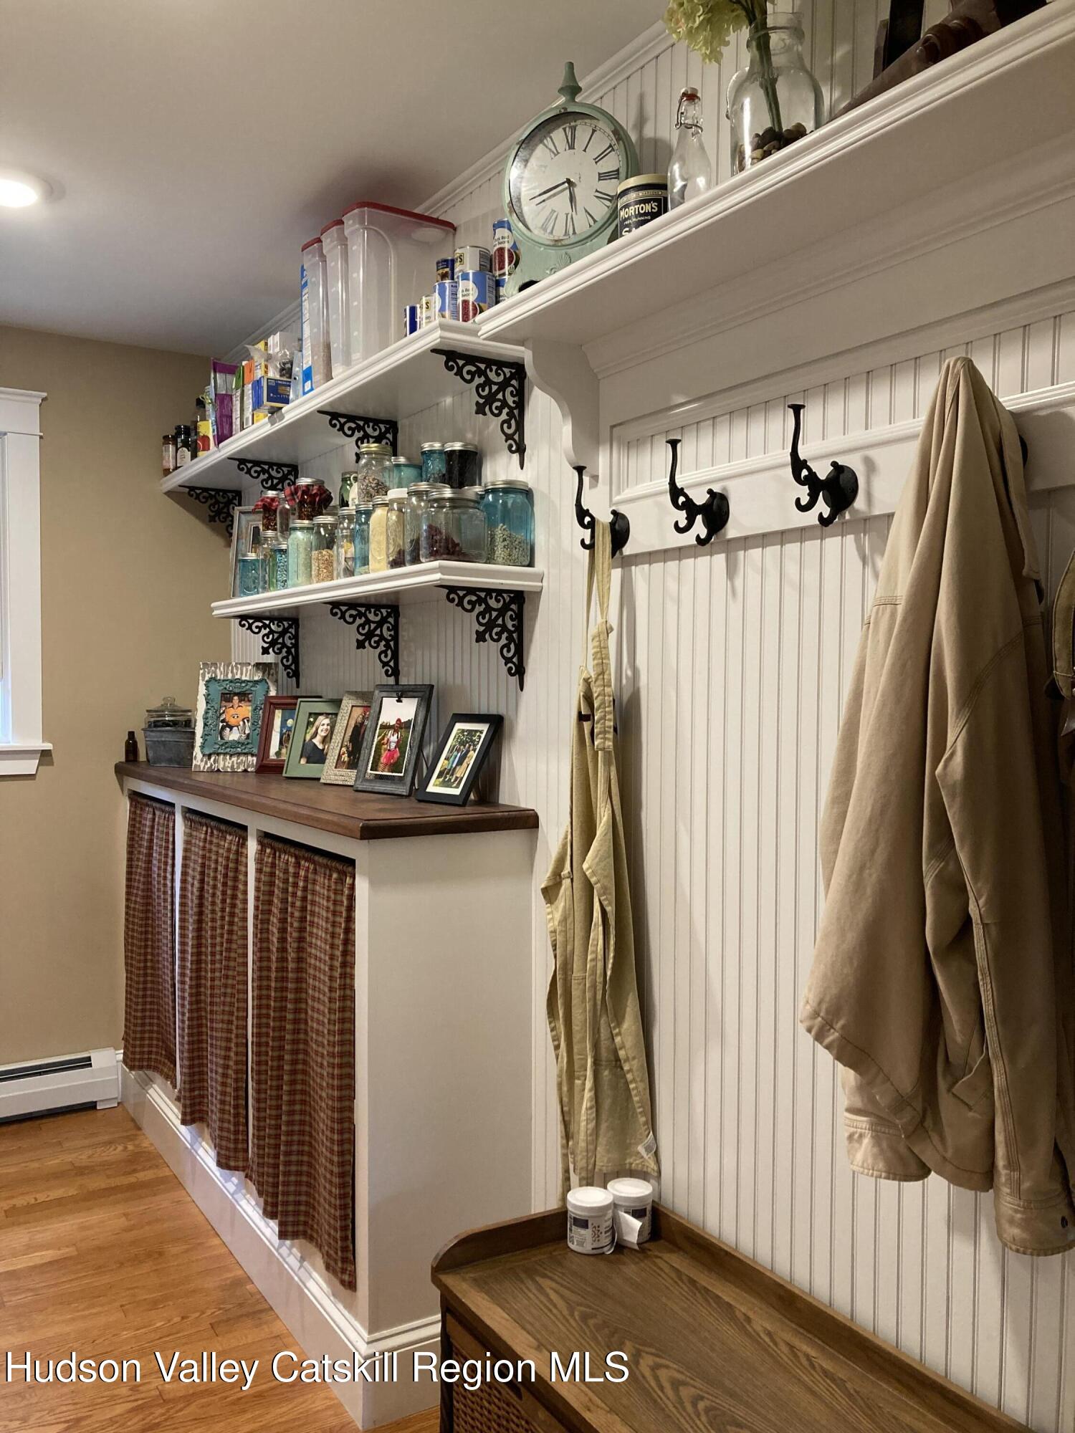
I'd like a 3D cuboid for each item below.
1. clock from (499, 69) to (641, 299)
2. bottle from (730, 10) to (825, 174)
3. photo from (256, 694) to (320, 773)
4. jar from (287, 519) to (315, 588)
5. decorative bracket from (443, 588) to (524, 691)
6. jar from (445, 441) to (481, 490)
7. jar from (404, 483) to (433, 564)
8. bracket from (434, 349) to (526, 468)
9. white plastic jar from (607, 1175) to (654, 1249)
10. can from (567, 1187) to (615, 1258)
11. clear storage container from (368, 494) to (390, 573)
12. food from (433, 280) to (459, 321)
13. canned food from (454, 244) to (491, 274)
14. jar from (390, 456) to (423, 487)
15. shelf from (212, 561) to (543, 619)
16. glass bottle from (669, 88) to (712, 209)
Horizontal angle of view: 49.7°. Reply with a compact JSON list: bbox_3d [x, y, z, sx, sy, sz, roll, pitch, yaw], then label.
[{"bbox_3d":[0.059,-0.918,1.986,0.240,0.400,0.075,1,2,22],"label":"clock"},{"bbox_3d":[0.317,-0.799,1.544,0.122,0.257,0.122,0,2,0],"label":"bottle"},{"bbox_3d":[-0.685,0.054,3.227,0.170,0.221,0.025,1,-13,16],"label":"photo"},{"bbox_3d":[-0.563,-0.388,2.825,0.089,0.171,0.089,-1,2,-32],"label":"jar"},{"bbox_3d":[-0.125,-0.159,2.377,0.208,0.217,0.022,-1,2,-32],"label":"decorative bracket"},{"bbox_3d":[-0.156,-0.515,2.410,0.077,0.097,0.077,0,2,0],"label":"jar"},{"bbox_3d":[-0.224,-0.389,2.400,0.097,0.172,0.097,0,2,0],"label":"jar"},{"bbox_3d":[-0.123,-0.624,2.364,0.208,0.219,0.022,-1,2,-32],"label":"bracket"},{"bbox_3d":[0.161,0.860,2.010,0.078,0.085,0.078,1,1,5],"label":"white plastic jar"},{"bbox_3d":[0.087,0.825,1.900,0.075,0.077,0.075,0,2,0],"label":"can"},{"bbox_3d":[-0.324,-0.388,2.570,0.093,0.174,0.093,-1,2,-32],"label":"clear storage container"},{"bbox_3d":[-0.168,-0.802,2.298,0.075,0.113,0.075,-1,2,-32],"label":"food"},{"bbox_3d":[-0.131,-0.906,2.345,0.074,0.060,0.074,0,2,0],"label":"canned food"},{"bbox_3d":[-0.312,-0.539,2.700,0.090,0.106,0.090,0,2,0],"label":"jar"},{"bbox_3d":[-0.487,-0.298,2.928,0.236,0.042,1.506,-1,2,-32],"label":"shelf"},{"bbox_3d":[0.219,-0.788,1.671,0.062,0.226,0.062,0,2,0],"label":"glass bottle"}]

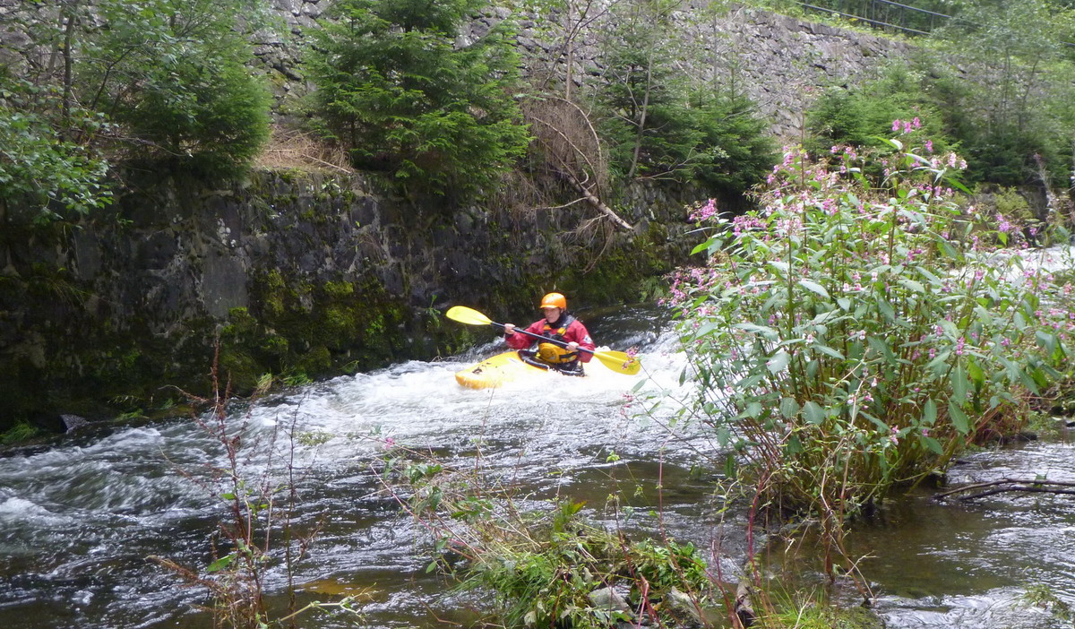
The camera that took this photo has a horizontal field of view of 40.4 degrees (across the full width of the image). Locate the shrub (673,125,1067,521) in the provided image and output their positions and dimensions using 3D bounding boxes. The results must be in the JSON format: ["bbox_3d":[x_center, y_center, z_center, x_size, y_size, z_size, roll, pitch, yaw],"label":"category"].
[{"bbox_3d":[1.780,-0.010,7.800,2.100,2.000,1.800,0,4,0],"label":"shrub"}]

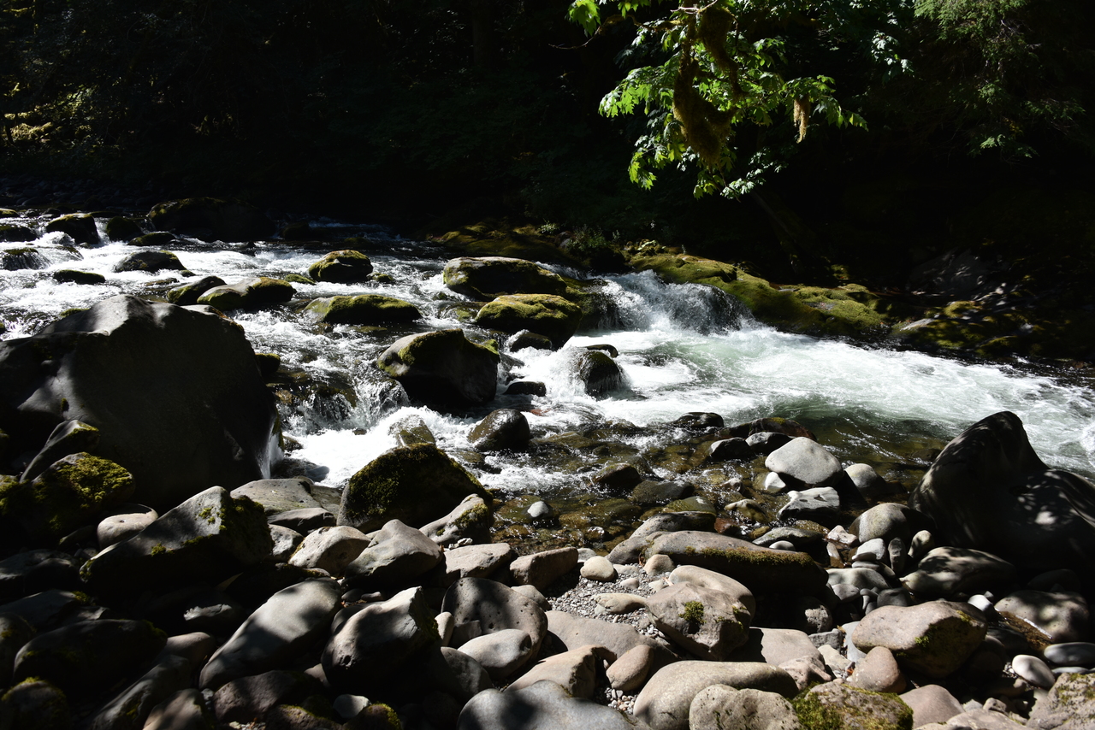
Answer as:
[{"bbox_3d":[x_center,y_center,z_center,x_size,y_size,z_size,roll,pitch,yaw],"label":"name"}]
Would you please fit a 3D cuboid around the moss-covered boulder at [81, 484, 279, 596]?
[{"bbox_3d":[-1.676,0.809,3.902,0.807,0.448,0.500,-5,15,-21],"label":"moss-covered boulder"}]

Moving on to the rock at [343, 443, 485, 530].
[{"bbox_3d":[-0.775,0.733,5.005,0.868,0.496,0.608,-2,14,-8],"label":"rock"}]

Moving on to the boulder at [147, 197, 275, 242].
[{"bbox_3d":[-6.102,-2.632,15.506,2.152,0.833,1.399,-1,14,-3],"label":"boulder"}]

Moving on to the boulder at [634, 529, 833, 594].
[{"bbox_3d":[0.872,0.951,4.054,0.883,0.253,0.318,4,14,17],"label":"boulder"}]

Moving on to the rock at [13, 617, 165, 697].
[{"bbox_3d":[-1.577,1.032,2.955,0.470,0.226,0.258,-6,15,-24],"label":"rock"}]

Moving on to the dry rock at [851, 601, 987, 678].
[{"bbox_3d":[1.411,1.059,3.254,0.477,0.258,0.324,2,14,10],"label":"dry rock"}]

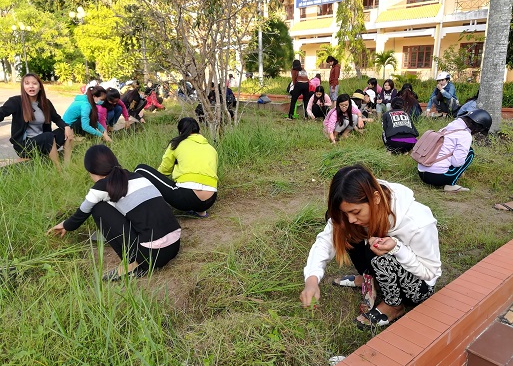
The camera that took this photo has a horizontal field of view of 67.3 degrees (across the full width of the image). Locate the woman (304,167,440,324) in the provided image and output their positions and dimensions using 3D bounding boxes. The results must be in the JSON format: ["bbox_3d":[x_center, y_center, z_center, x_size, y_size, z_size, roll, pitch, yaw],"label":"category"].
[{"bbox_3d":[0.640,0.308,2.212,0.740,0.830,0.570,-7,17,-19],"label":"woman"}]

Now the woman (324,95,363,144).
[{"bbox_3d":[1.662,-1.225,7.280,0.620,0.850,0.700,5,17,18],"label":"woman"}]

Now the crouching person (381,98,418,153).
[{"bbox_3d":[2.326,-0.967,6.379,0.540,0.850,0.640,2,17,10],"label":"crouching person"}]

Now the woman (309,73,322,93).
[{"bbox_3d":[1.887,-2.910,12.497,0.480,1.100,0.580,9,19,29],"label":"woman"}]

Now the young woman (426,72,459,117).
[{"bbox_3d":[4.101,-1.966,8.510,0.600,0.980,0.620,11,20,35],"label":"young woman"}]

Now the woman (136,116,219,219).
[{"bbox_3d":[-0.772,-0.150,3.770,0.620,0.860,0.700,-16,22,-41],"label":"woman"}]

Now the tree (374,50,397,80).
[{"bbox_3d":[6.418,-5.510,19.256,1.150,2.100,1.150,-1,17,0],"label":"tree"}]

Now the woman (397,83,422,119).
[{"bbox_3d":[3.672,-1.910,9.255,0.540,0.880,0.600,1,17,6],"label":"woman"}]

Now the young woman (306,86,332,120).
[{"bbox_3d":[1.708,-2.137,10.327,0.580,0.860,0.640,3,17,12],"label":"young woman"}]

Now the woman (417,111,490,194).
[{"bbox_3d":[2.304,-0.396,4.441,0.740,0.860,0.550,-8,18,-22],"label":"woman"}]

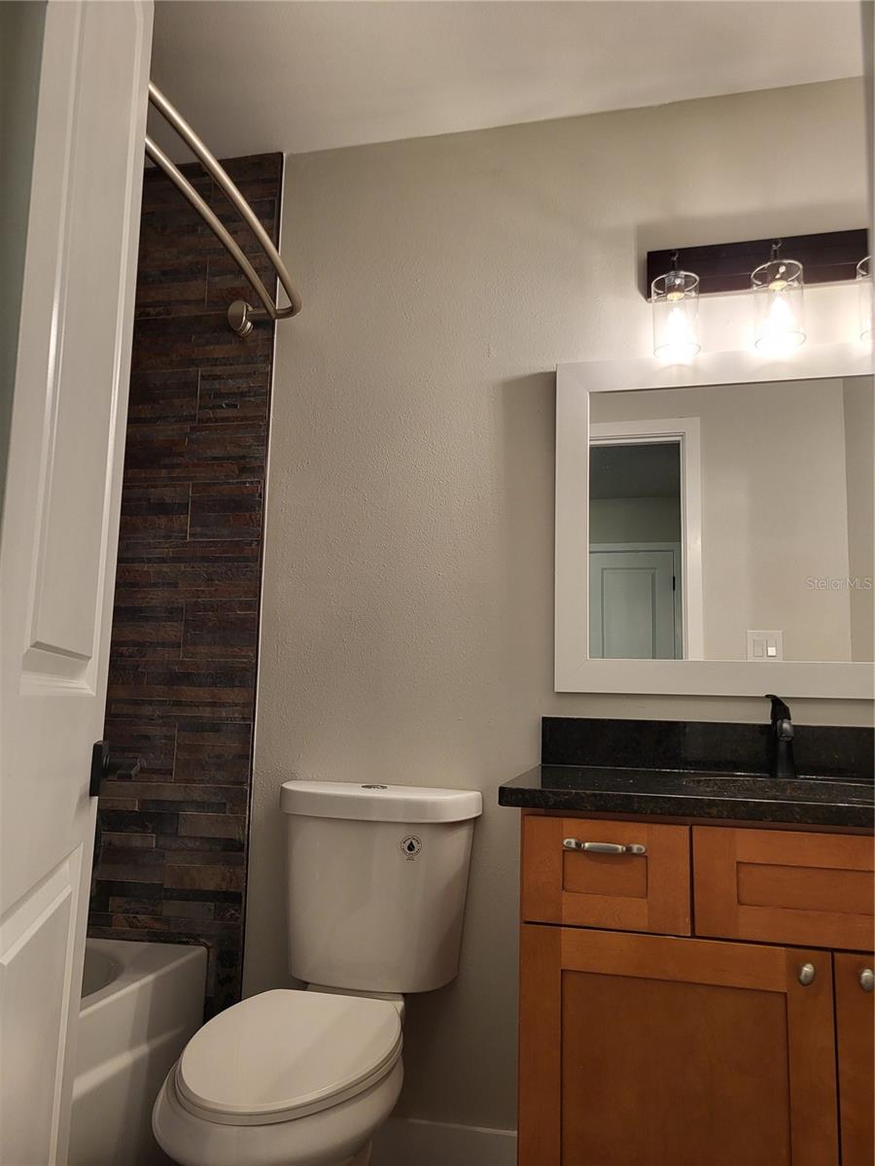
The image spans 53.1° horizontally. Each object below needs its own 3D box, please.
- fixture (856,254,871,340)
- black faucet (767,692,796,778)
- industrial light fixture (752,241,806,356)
[{"bbox_3d":[0.920,-0.613,1.801,0.100,0.225,0.110,0,-8,14],"label":"fixture"},{"bbox_3d":[0.672,0.302,1.710,0.055,0.162,0.135,0,-8,14],"label":"black faucet"},{"bbox_3d":[0.721,-0.611,1.850,0.100,0.225,0.110,0,-8,14],"label":"industrial light fixture"}]

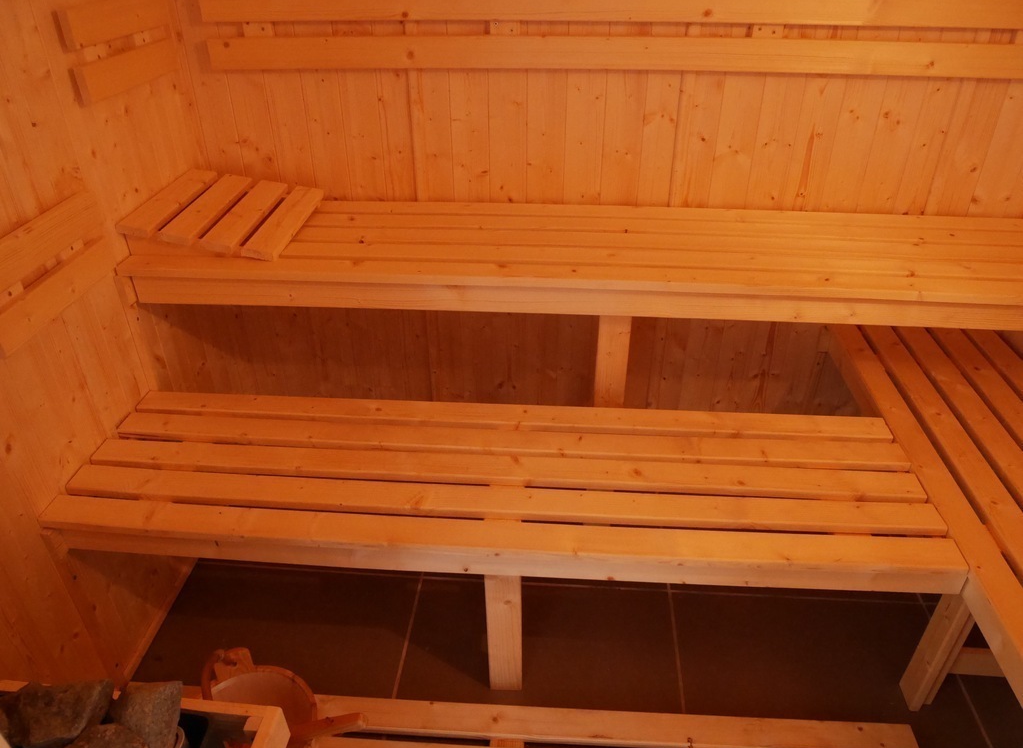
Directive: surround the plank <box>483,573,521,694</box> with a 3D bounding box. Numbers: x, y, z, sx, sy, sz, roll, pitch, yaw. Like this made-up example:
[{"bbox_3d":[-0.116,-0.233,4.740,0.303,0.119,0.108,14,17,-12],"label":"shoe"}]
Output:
[{"bbox_3d":[-0.010,0.481,1.392,0.068,0.426,0.030,2,33,4],"label":"plank"}]

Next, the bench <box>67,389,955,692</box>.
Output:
[{"bbox_3d":[-0.027,0.379,1.506,1.603,0.474,0.411,2,33,4],"label":"bench"}]

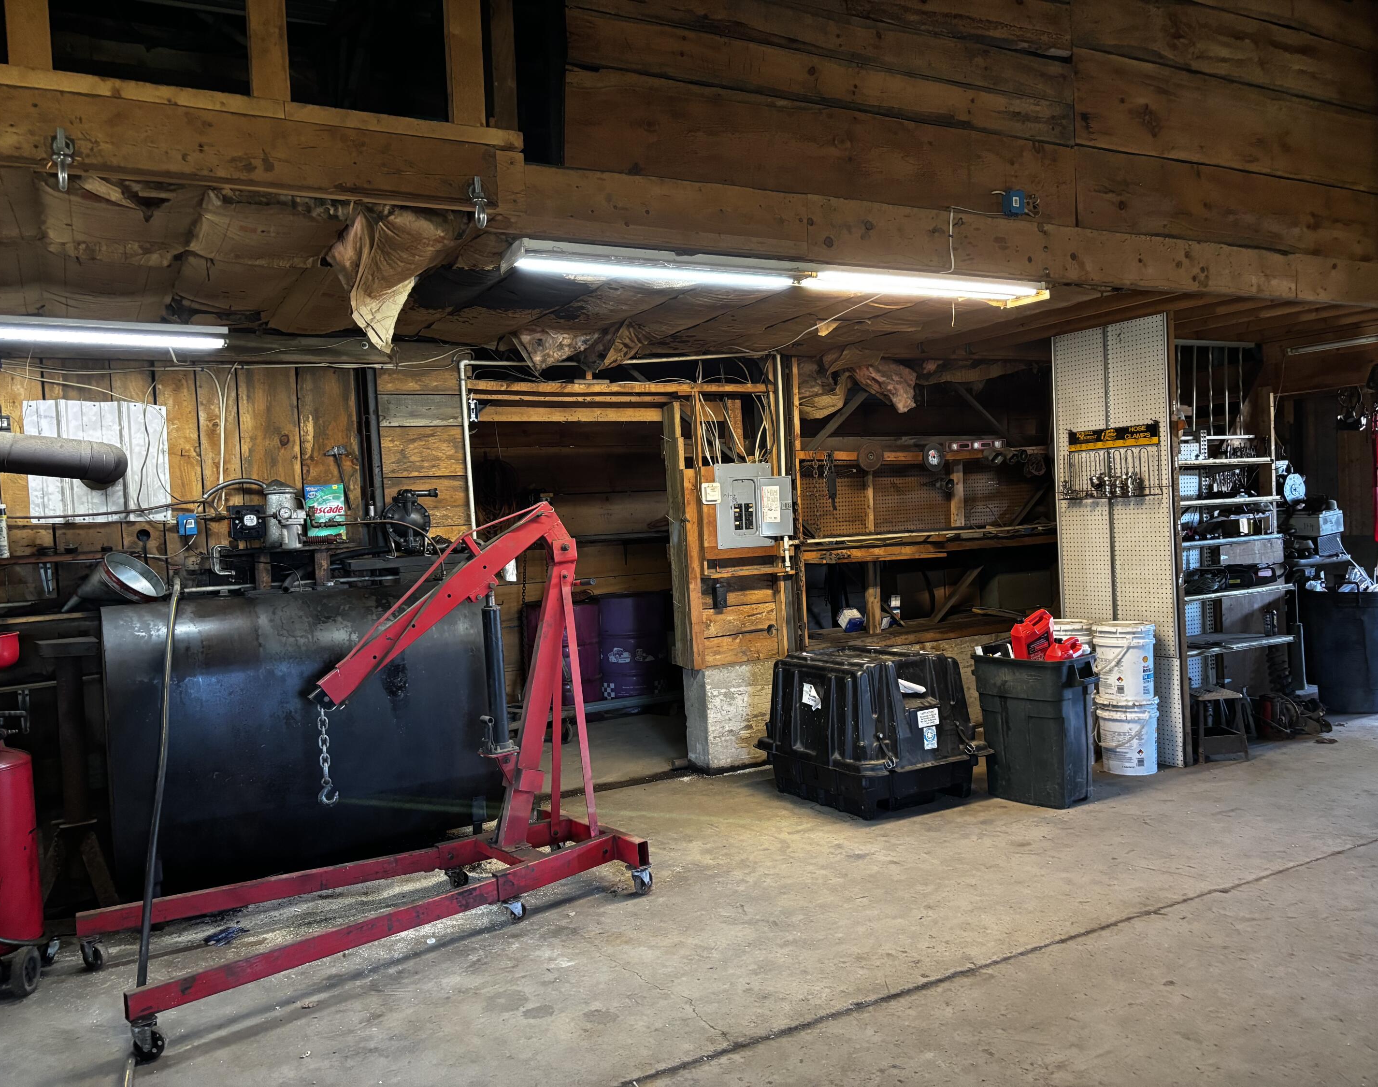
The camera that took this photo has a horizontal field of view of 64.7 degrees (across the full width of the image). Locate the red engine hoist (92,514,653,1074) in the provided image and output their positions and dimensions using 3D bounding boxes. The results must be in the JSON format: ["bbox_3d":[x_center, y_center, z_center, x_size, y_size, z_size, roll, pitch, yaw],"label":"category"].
[{"bbox_3d":[-1.083,0.624,3.865,1.880,1.505,0.930,-4,2,-37],"label":"red engine hoist"}]

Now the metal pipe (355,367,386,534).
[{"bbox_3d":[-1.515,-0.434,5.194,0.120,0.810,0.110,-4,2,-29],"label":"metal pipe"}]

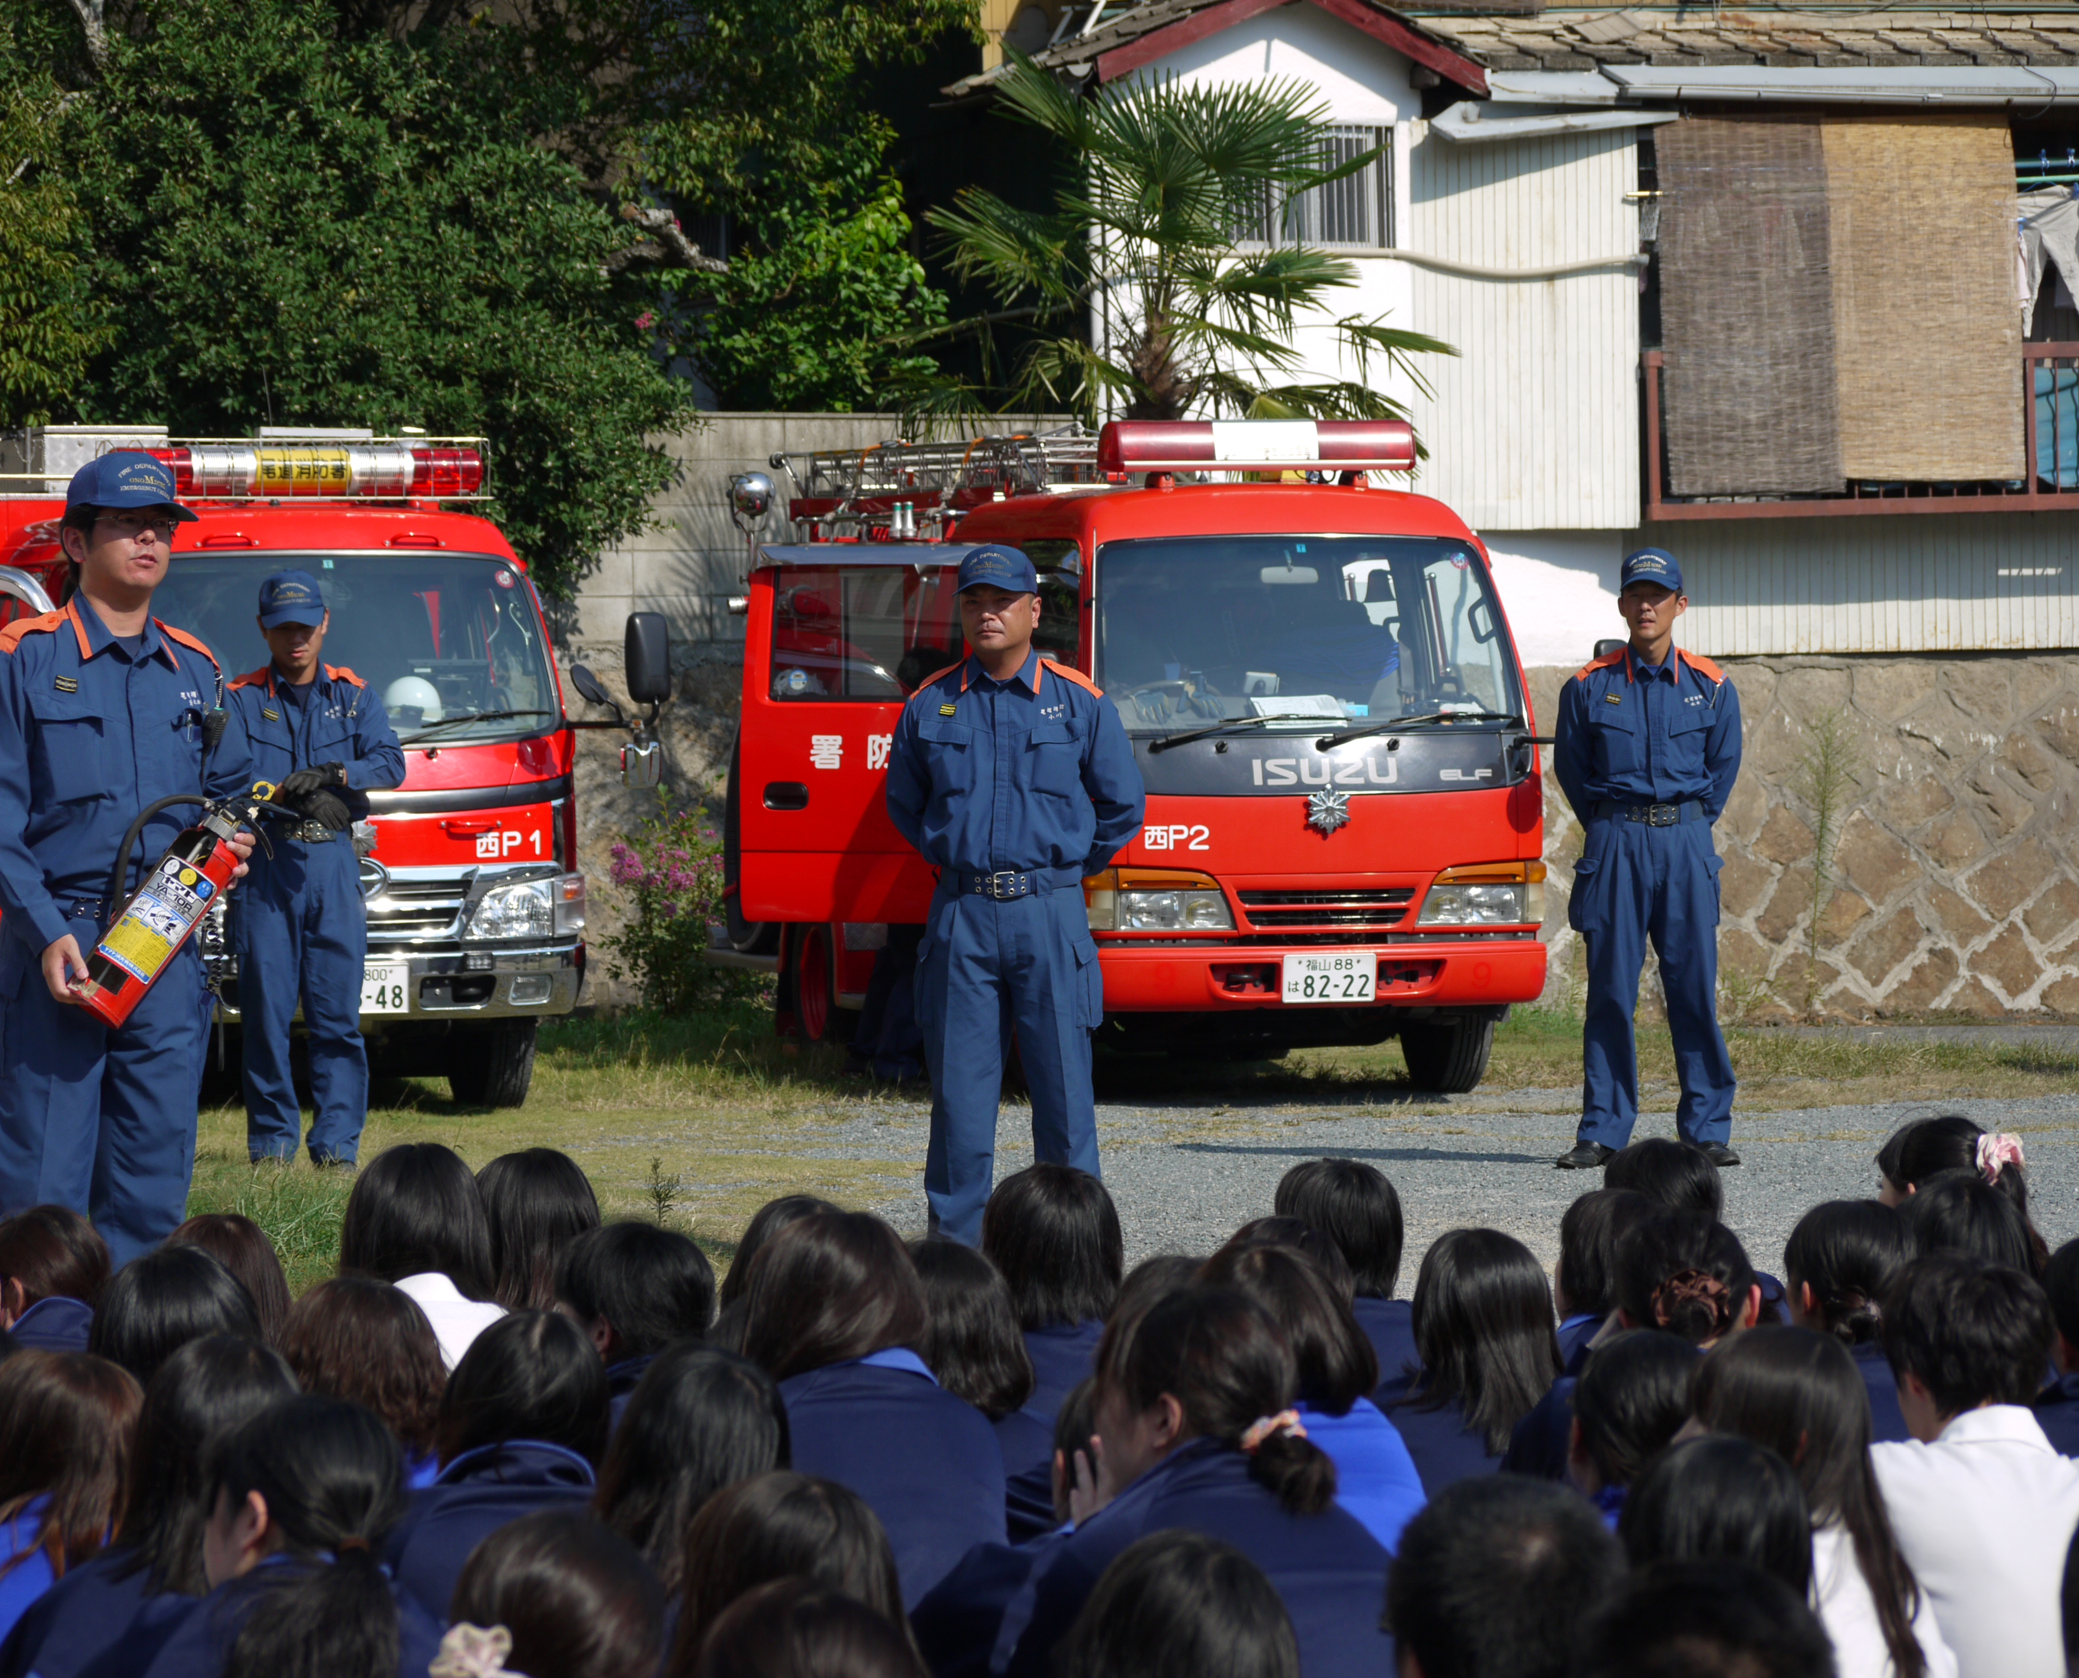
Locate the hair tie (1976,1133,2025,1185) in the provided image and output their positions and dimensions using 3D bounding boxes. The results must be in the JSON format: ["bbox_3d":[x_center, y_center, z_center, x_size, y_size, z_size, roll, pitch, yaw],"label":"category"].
[{"bbox_3d":[1.530,0.507,14.800,0.078,0.080,0.060,0,1,-20],"label":"hair tie"}]

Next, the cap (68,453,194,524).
[{"bbox_3d":[-1.590,-0.614,16.250,0.180,0.130,0.260,0,1,-34],"label":"cap"}]

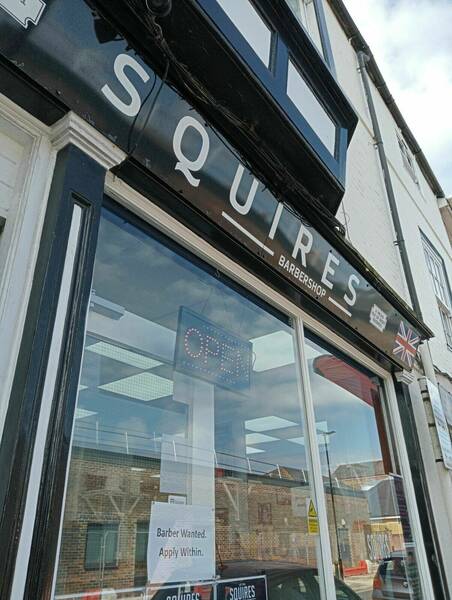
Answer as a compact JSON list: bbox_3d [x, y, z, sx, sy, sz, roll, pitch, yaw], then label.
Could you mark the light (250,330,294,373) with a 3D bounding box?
[{"bbox_3d":[0.303,0.354,3.382,0.590,0.060,0.590,-20,-33,32],"label":"light"}]

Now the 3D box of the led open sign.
[{"bbox_3d":[-0.037,0.228,1.989,0.025,0.250,0.475,-15,-30,34],"label":"led open sign"}]

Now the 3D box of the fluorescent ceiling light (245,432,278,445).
[{"bbox_3d":[0.309,1.727,6.050,0.590,0.060,0.590,-20,-33,32],"label":"fluorescent ceiling light"}]

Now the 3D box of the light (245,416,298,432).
[{"bbox_3d":[0.427,1.339,5.304,0.590,0.060,0.590,-20,-33,32],"label":"light"}]

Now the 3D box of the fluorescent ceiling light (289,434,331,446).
[{"bbox_3d":[1.149,1.761,6.165,0.590,0.060,0.590,-20,-33,32],"label":"fluorescent ceiling light"}]

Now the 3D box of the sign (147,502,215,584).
[{"bbox_3d":[-0.123,0.734,1.472,0.008,0.210,0.297,-20,-33,32],"label":"sign"}]

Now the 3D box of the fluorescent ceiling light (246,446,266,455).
[{"bbox_3d":[0.191,2.114,6.796,0.590,0.060,0.590,-20,-33,32],"label":"fluorescent ceiling light"}]

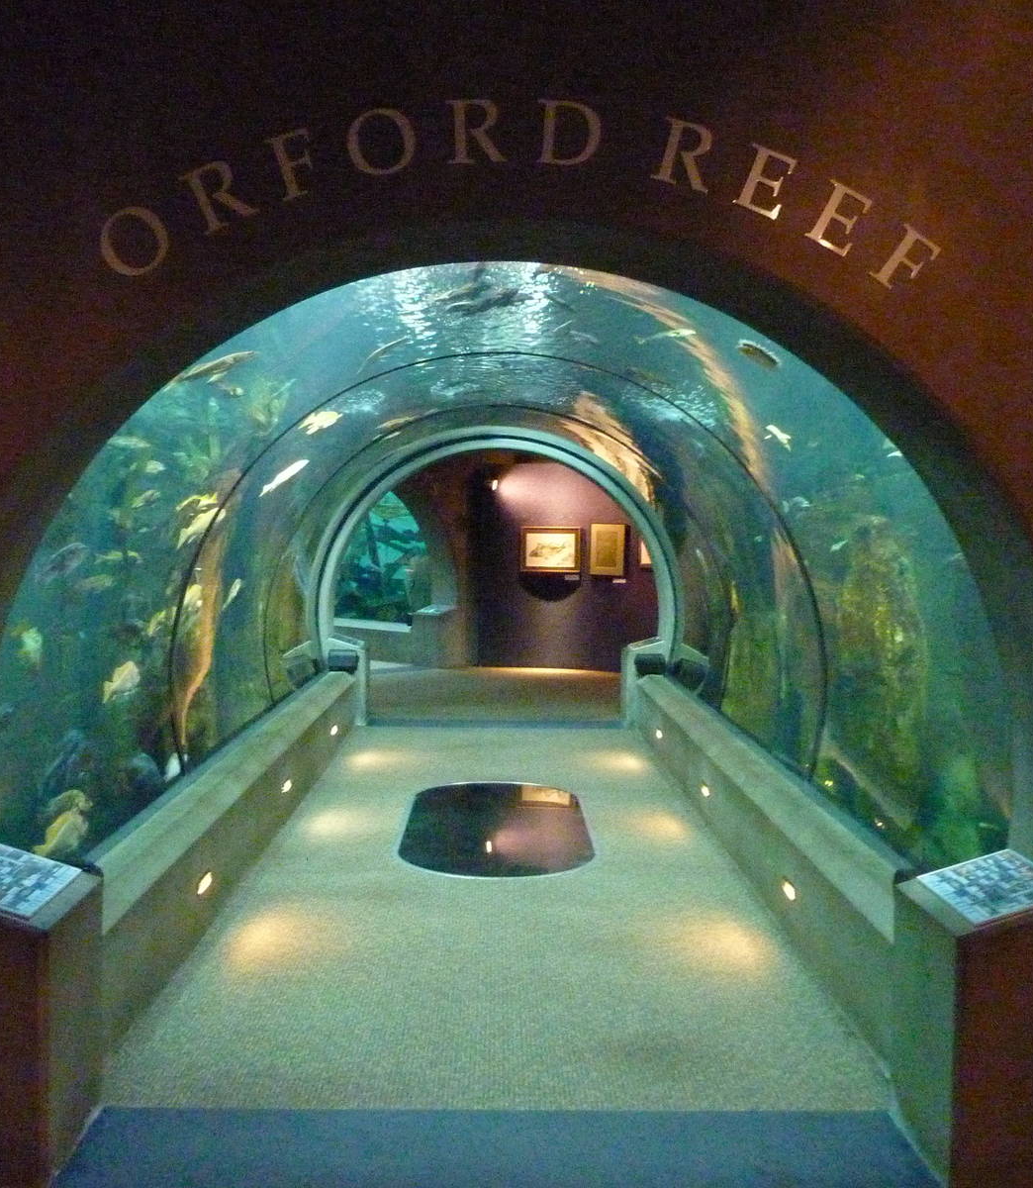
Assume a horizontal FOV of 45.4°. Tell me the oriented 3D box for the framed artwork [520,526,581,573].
[{"bbox_3d":[0.400,-0.511,14.322,0.703,0.534,0.040,1,3,7],"label":"framed artwork"}]

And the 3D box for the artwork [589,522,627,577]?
[{"bbox_3d":[1.050,-0.503,14.139,0.406,0.591,0.040,1,3,10],"label":"artwork"}]

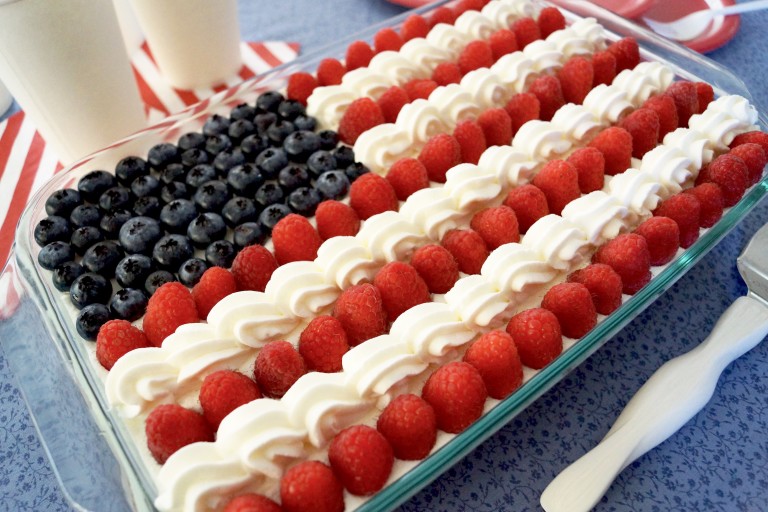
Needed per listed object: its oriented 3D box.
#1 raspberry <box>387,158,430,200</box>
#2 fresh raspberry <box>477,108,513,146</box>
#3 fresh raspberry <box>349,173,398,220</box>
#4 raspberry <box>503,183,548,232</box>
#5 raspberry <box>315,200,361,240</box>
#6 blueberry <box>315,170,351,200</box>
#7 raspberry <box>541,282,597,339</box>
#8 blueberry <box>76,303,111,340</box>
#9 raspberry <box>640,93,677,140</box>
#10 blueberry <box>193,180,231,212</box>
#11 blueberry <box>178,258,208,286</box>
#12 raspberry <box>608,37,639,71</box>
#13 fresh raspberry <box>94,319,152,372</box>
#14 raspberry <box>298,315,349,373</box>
[{"bbox_3d":[0.012,-0.037,0.273,0.021,0.021,0.021,-2,52,3],"label":"raspberry"},{"bbox_3d":[0.058,-0.068,0.301,0.018,0.019,0.018,-2,53,3],"label":"fresh raspberry"},{"bbox_3d":[-0.005,-0.028,0.269,0.022,0.023,0.022,-1,54,1],"label":"fresh raspberry"},{"bbox_3d":[0.061,-0.022,0.248,0.019,0.020,0.019,12,55,13],"label":"raspberry"},{"bbox_3d":[-0.022,-0.017,0.270,0.020,0.018,0.020,-2,53,3],"label":"raspberry"},{"bbox_3d":[-0.025,-0.034,0.277,0.017,0.013,0.017,-2,52,3],"label":"blueberry"},{"bbox_3d":[0.070,0.021,0.220,0.020,0.022,0.020,-1,52,2],"label":"raspberry"},{"bbox_3d":[-0.116,0.026,0.229,0.014,0.011,0.014,-1,54,2],"label":"blueberry"},{"bbox_3d":[0.142,-0.072,0.297,0.018,0.022,0.018,-2,53,3],"label":"raspberry"},{"bbox_3d":[-0.086,-0.030,0.287,0.017,0.013,0.017,-2,53,3],"label":"blueberry"},{"bbox_3d":[-0.083,0.007,0.251,0.013,0.011,0.013,-2,52,3],"label":"blueberry"},{"bbox_3d":[0.128,-0.108,0.310,0.018,0.019,0.018,-32,59,-19],"label":"raspberry"},{"bbox_3d":[-0.102,0.035,0.227,0.020,0.021,0.020,-1,54,1],"label":"fresh raspberry"},{"bbox_3d":[-0.022,0.033,0.214,0.019,0.022,0.019,-1,54,2],"label":"raspberry"}]

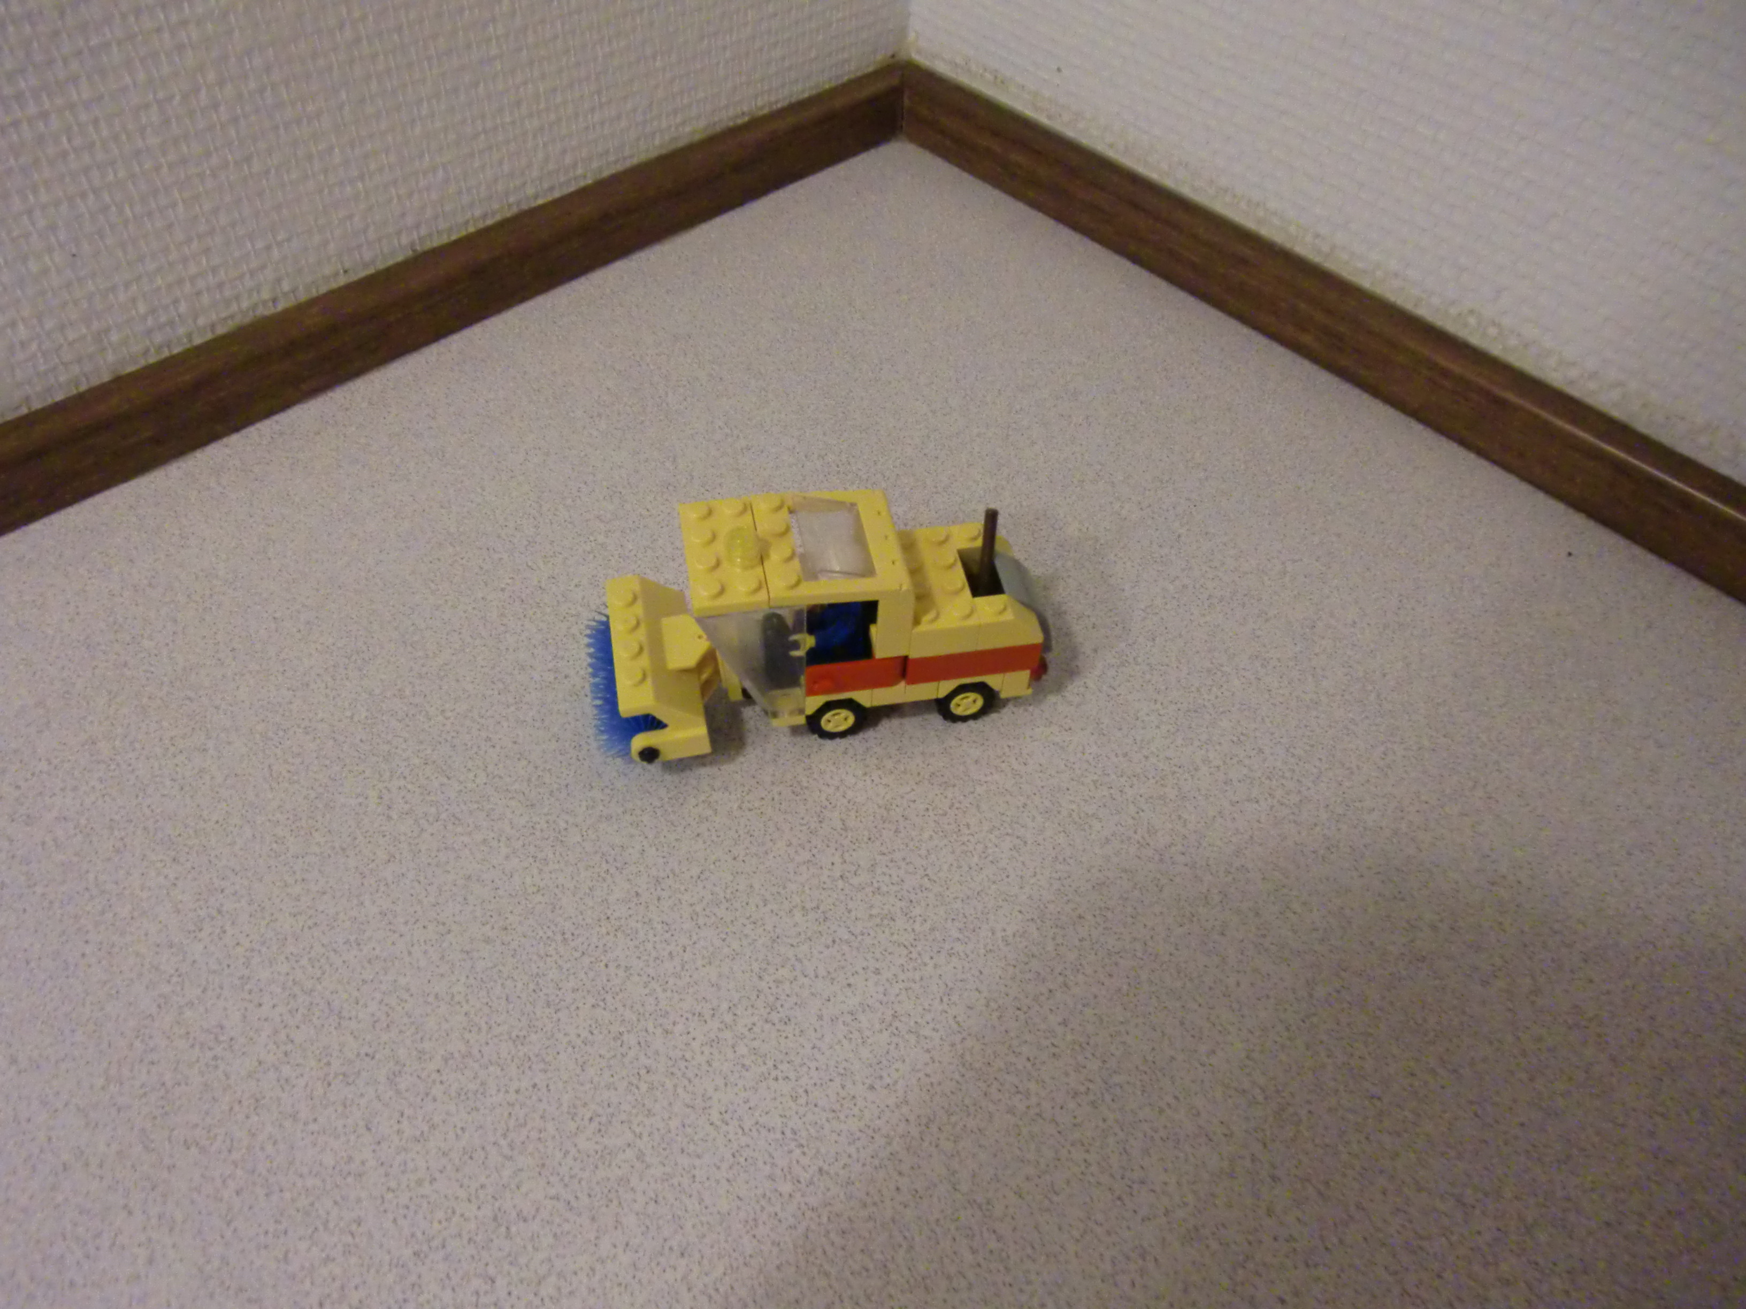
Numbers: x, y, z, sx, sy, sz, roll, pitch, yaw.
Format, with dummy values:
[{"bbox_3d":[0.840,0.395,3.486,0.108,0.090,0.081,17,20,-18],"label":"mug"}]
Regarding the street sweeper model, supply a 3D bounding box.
[{"bbox_3d":[-0.011,-0.011,0.284,0.113,0.061,0.047,-7,50,-9],"label":"street sweeper model"}]

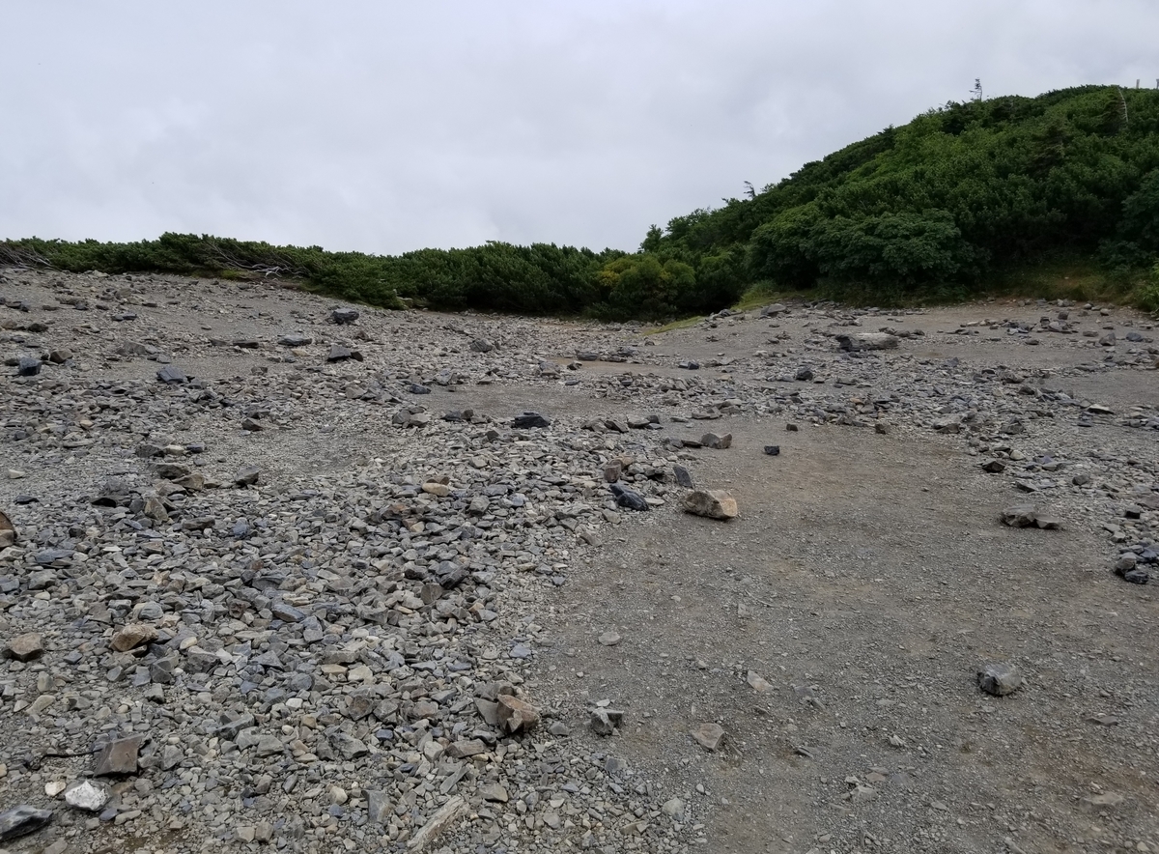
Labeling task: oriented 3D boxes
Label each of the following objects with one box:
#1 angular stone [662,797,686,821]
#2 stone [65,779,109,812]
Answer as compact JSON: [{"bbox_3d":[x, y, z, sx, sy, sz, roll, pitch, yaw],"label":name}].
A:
[{"bbox_3d":[0.267,1.081,2.464,0.065,0.050,0.062,1,5,6],"label":"angular stone"},{"bbox_3d":[-1.484,1.109,2.620,0.122,0.070,0.100,-1,4,-25],"label":"stone"}]

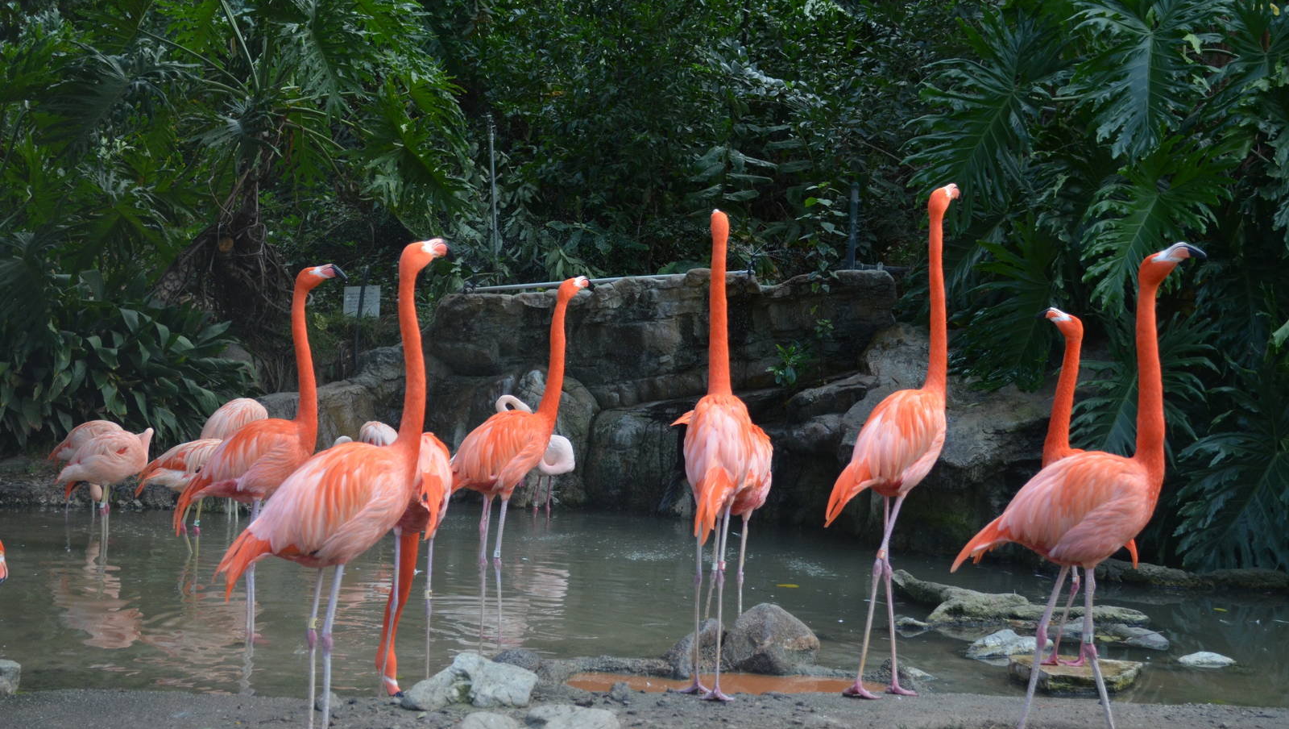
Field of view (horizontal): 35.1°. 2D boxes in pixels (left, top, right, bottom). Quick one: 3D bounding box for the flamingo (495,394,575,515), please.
[{"bbox_3d":[-0.600,0.526,10.700,0.500,0.740,0.270,0,1,12],"label":"flamingo"}]

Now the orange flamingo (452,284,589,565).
[{"bbox_3d":[-0.456,0.344,7.350,0.550,1.280,0.270,-2,4,-28],"label":"orange flamingo"}]

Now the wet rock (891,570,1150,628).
[{"bbox_3d":[1.446,0.910,7.850,1.020,0.180,0.420,1,3,14],"label":"wet rock"}]

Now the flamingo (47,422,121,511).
[{"bbox_3d":[-2.859,0.579,10.600,0.480,0.600,0.250,0,1,-7],"label":"flamingo"}]

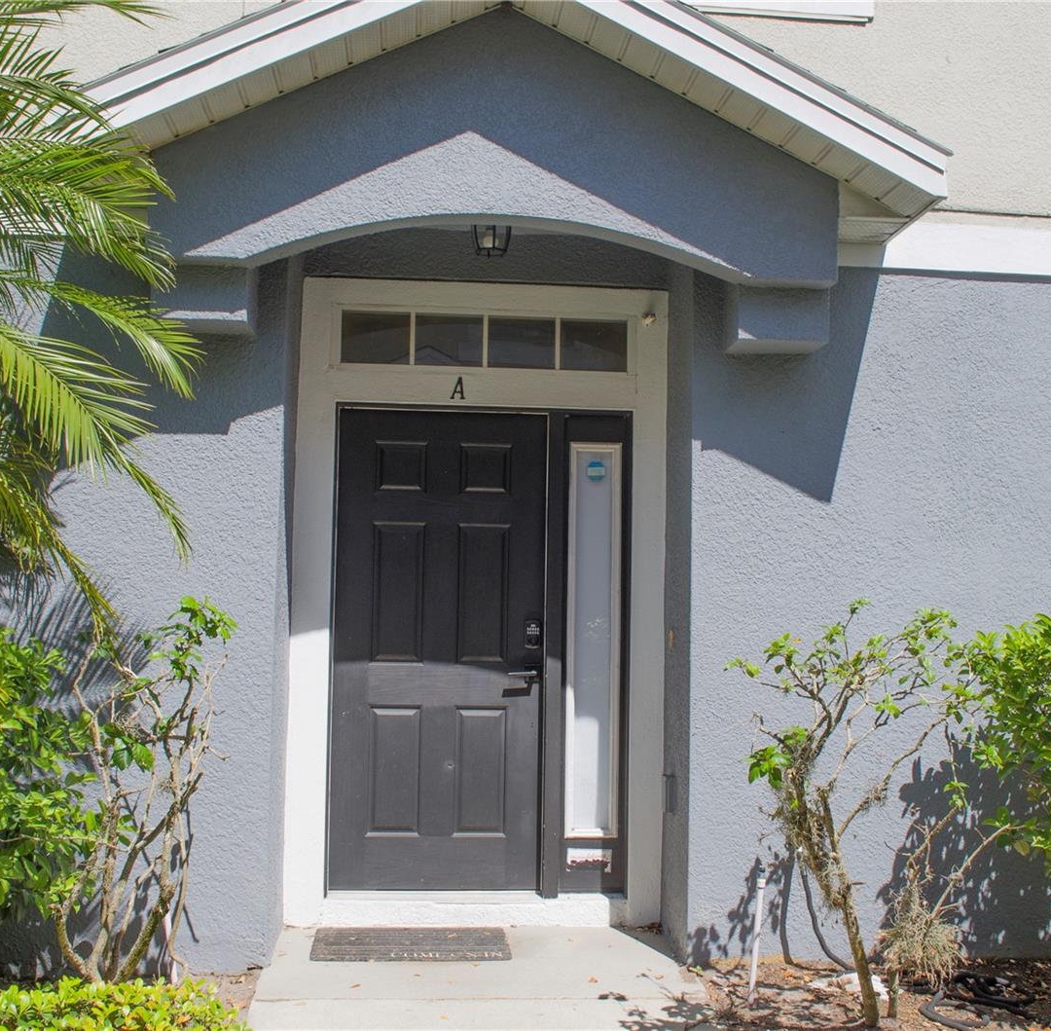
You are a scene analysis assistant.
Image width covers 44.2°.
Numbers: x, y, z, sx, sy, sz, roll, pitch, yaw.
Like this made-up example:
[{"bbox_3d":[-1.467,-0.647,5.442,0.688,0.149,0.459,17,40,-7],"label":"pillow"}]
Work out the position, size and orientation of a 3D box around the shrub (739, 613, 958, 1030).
[{"bbox_3d":[1.092,0.987,4.364,0.800,1.400,0.650,2,-4,-4],"label":"shrub"}]

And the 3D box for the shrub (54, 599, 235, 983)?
[{"bbox_3d":[-1.287,0.954,4.386,0.610,1.360,0.550,2,-4,-4],"label":"shrub"}]

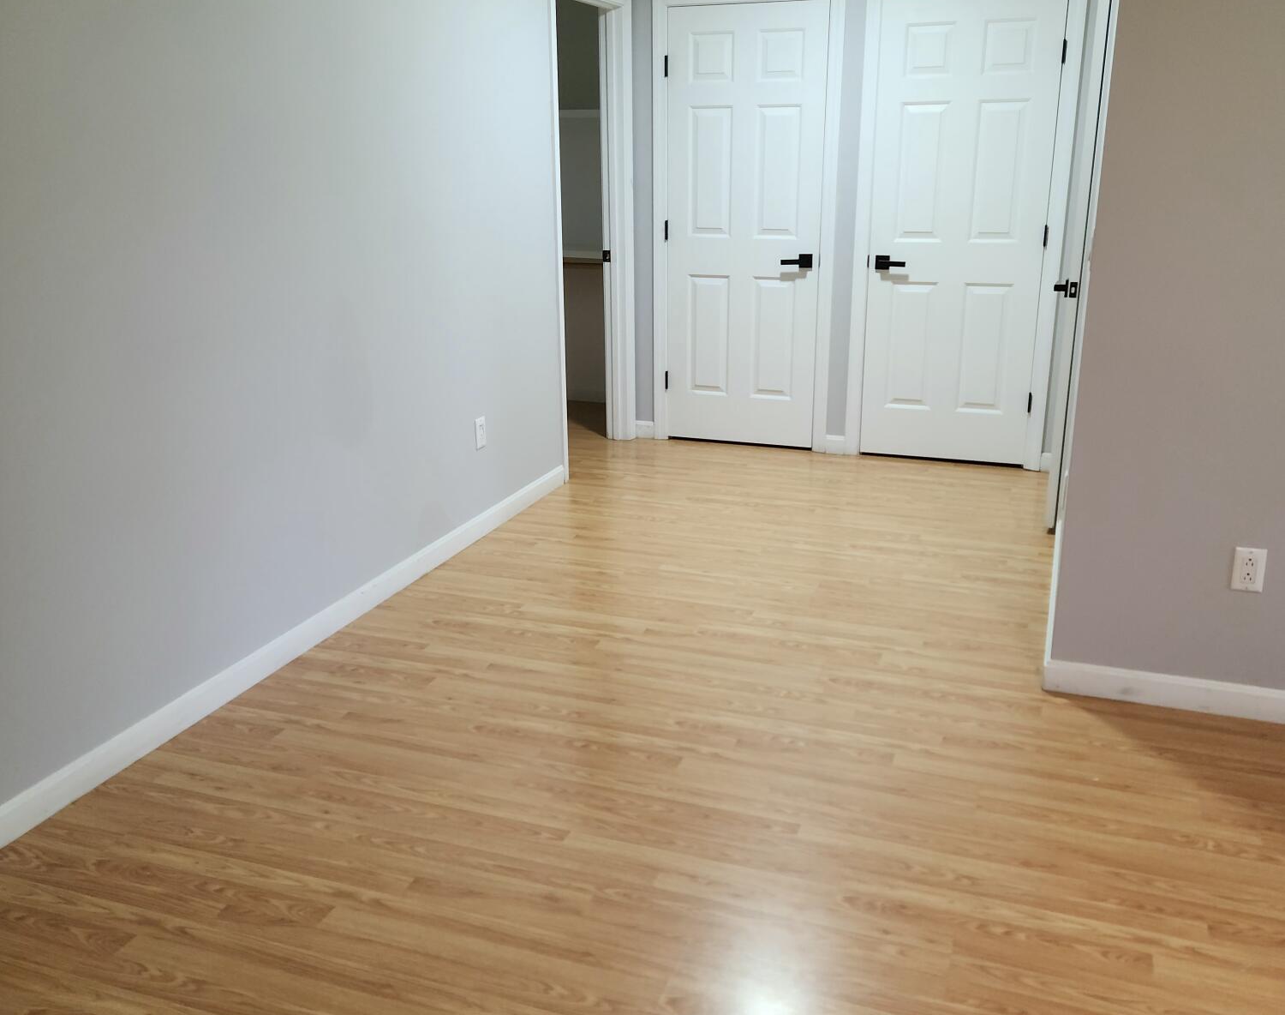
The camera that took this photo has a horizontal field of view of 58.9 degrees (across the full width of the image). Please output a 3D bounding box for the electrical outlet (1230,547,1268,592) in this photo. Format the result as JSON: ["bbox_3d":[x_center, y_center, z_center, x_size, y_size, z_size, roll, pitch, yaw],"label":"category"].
[{"bbox_3d":[1.534,0.160,2.874,0.071,0.115,0.009,6,19,20],"label":"electrical outlet"}]

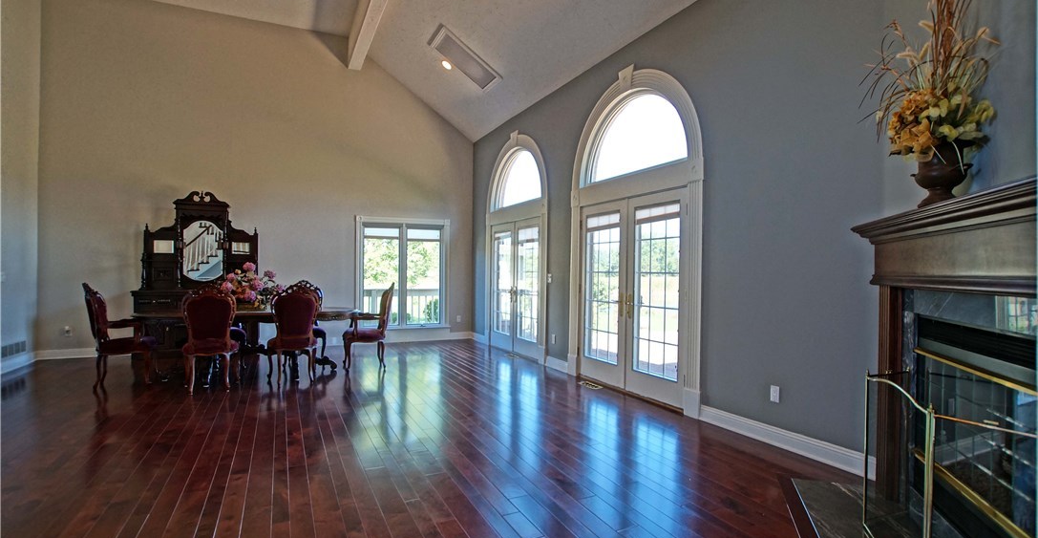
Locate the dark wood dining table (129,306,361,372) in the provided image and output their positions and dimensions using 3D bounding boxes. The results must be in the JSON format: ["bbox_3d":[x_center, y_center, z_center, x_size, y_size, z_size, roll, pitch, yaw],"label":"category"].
[{"bbox_3d":[-3.163,0.880,5.560,2.240,0.760,0.950,1,0,-28],"label":"dark wood dining table"}]

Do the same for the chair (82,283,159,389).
[{"bbox_3d":[-4.324,0.698,5.034,0.620,1.090,0.570,1,0,-30],"label":"chair"}]

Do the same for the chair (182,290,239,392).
[{"bbox_3d":[-3.230,0.711,4.859,0.500,1.090,0.570,1,0,-28],"label":"chair"}]

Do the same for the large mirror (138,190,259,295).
[{"bbox_3d":[-4.598,-0.404,6.714,1.400,1.470,0.320,1,0,-28],"label":"large mirror"}]

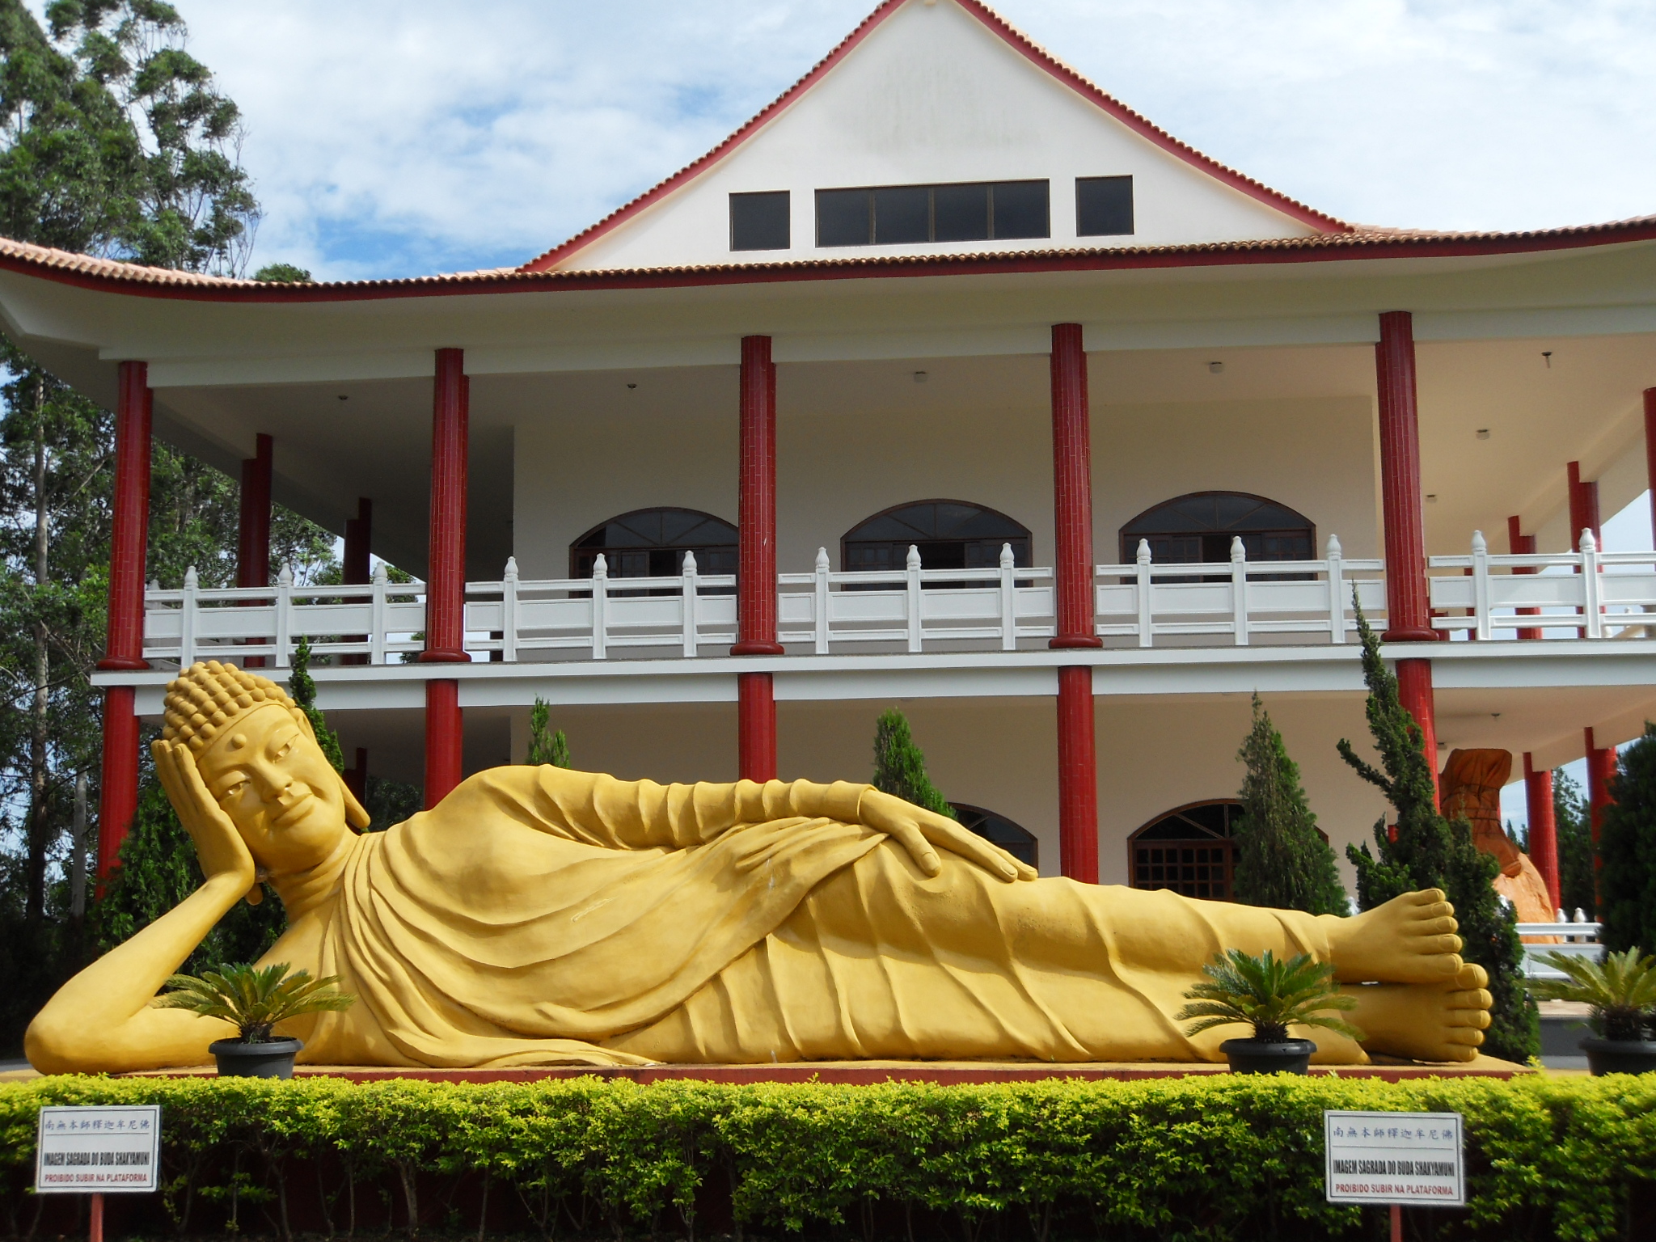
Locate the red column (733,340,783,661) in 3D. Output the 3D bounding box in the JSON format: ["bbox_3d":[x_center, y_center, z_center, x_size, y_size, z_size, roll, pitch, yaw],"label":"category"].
[{"bbox_3d":[-0.918,-1.651,26.721,0.660,4.189,0.660,-1,-8,6],"label":"red column"}]

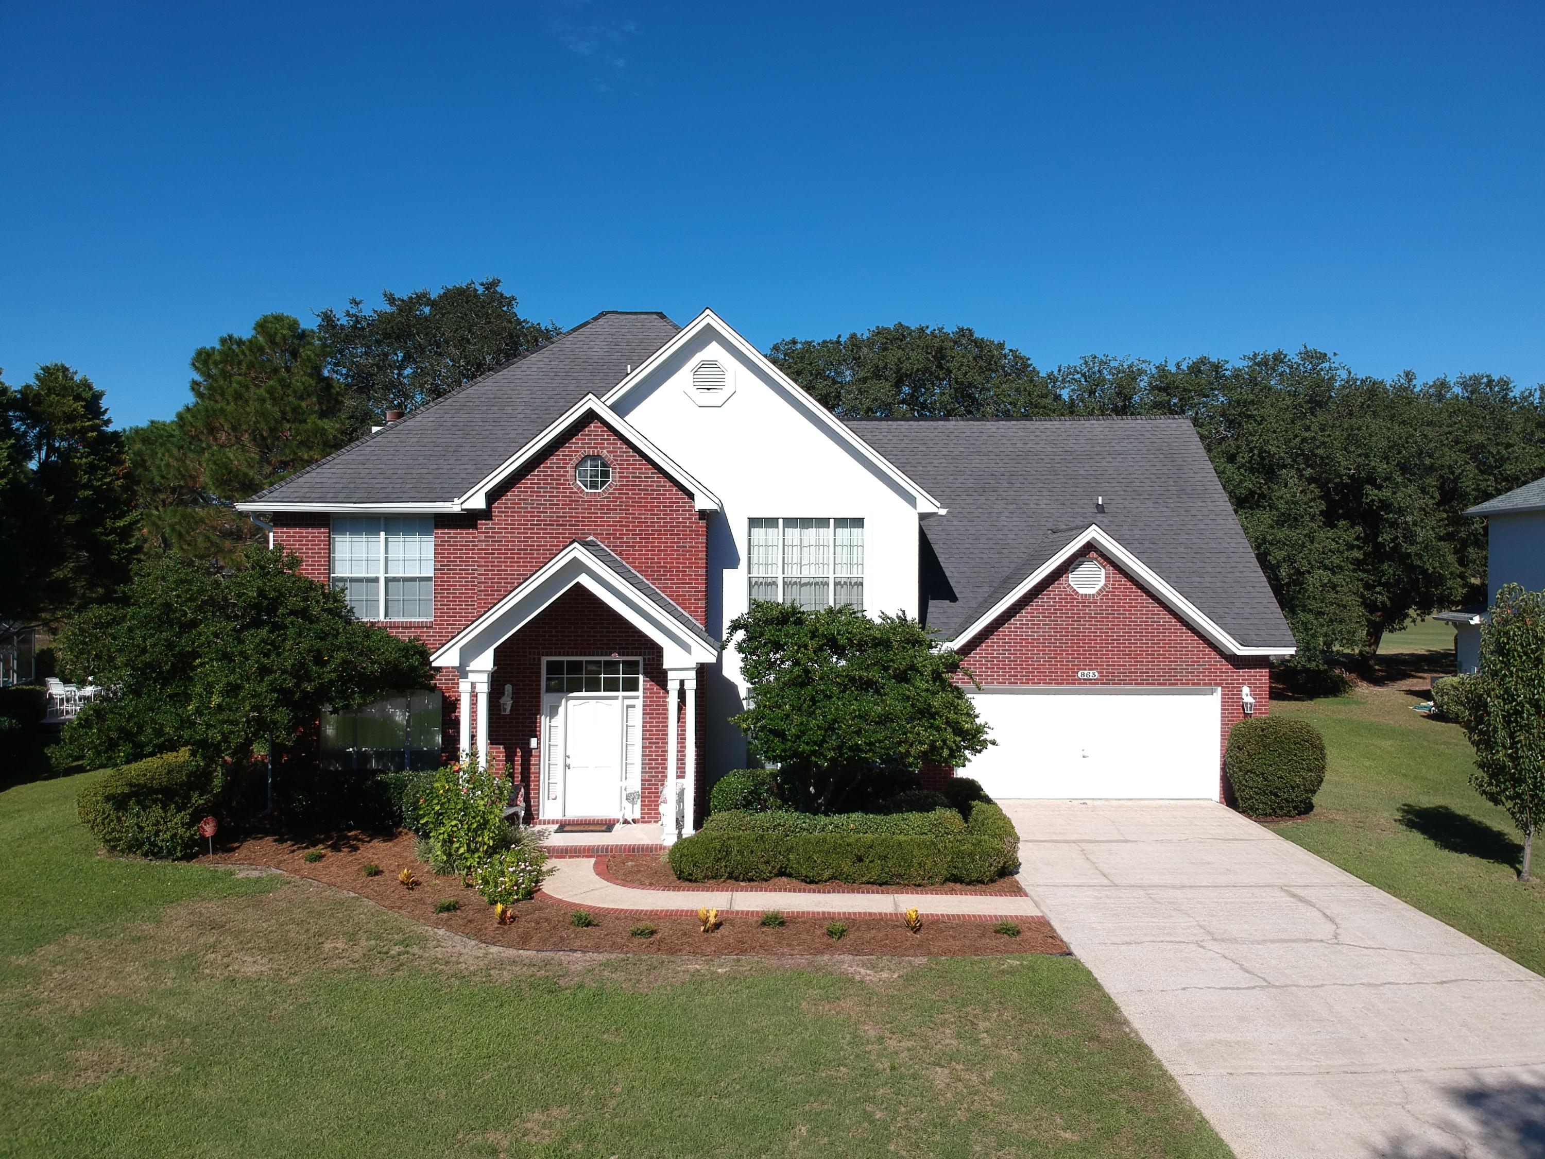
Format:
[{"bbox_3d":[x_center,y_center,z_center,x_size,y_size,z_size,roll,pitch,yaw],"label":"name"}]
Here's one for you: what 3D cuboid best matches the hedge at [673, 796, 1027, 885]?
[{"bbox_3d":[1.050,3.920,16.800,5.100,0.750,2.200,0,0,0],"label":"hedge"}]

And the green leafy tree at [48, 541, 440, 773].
[{"bbox_3d":[-8.500,1.880,18.000,6.000,4.800,4.900,0,0,0],"label":"green leafy tree"}]

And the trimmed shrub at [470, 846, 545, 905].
[{"bbox_3d":[-3.600,3.950,15.200,1.070,0.650,1.000,0,0,0],"label":"trimmed shrub"}]

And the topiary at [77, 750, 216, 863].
[{"bbox_3d":[-10.200,3.690,18.400,2.500,1.200,2.600,0,0,0],"label":"topiary"}]

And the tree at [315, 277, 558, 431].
[{"bbox_3d":[-12.900,-3.600,43.000,11.000,16.000,10.500,0,0,0],"label":"tree"}]

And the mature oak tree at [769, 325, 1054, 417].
[{"bbox_3d":[6.200,-3.500,50.000,13.500,15.900,12.000,0,0,0],"label":"mature oak tree"}]

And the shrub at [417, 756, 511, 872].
[{"bbox_3d":[-4.600,3.450,16.600,1.400,1.670,1.300,0,0,0],"label":"shrub"}]

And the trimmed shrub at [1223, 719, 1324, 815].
[{"bbox_3d":[8.930,3.290,19.750,1.800,1.720,1.700,0,0,0],"label":"trimmed shrub"}]

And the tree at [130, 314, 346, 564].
[{"bbox_3d":[-16.300,-1.870,34.000,6.600,12.500,6.400,0,0,0],"label":"tree"}]

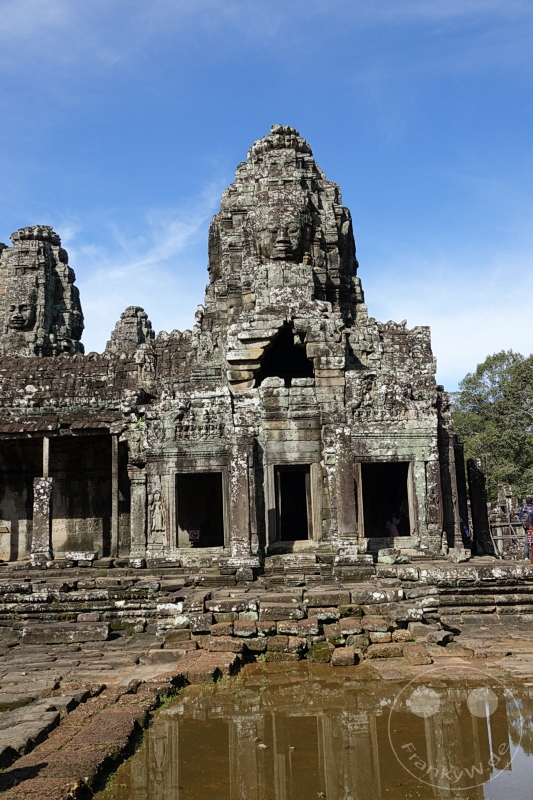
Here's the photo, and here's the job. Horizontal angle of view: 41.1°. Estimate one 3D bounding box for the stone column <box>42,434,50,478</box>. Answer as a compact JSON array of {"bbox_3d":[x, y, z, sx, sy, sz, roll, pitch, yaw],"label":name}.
[{"bbox_3d":[-6.494,1.674,21.087,0.180,1.289,0.180,-2,-10,2],"label":"stone column"}]

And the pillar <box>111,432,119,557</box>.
[{"bbox_3d":[-4.392,2.773,20.703,0.205,3.538,0.200,-2,-10,2],"label":"pillar"}]

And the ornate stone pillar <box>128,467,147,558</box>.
[{"bbox_3d":[-3.630,3.225,20.359,0.486,2.605,0.450,-2,-10,2],"label":"ornate stone pillar"}]

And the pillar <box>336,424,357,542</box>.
[{"bbox_3d":[2.152,2.255,19.149,0.477,2.993,0.450,-2,-10,2],"label":"pillar"}]

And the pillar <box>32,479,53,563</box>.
[{"bbox_3d":[-6.492,3.474,20.715,0.541,2.387,0.480,-2,-10,2],"label":"pillar"}]

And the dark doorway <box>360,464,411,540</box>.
[{"bbox_3d":[3.379,2.836,20.133,1.340,2.102,0.500,-2,-10,2],"label":"dark doorway"}]

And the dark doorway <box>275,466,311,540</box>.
[{"bbox_3d":[0.790,2.927,20.236,1.058,2.129,0.500,-2,-10,2],"label":"dark doorway"}]

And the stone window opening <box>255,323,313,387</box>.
[{"bbox_3d":[0.479,-1.188,19.643,1.563,1.797,0.600,-2,-11,1],"label":"stone window opening"}]

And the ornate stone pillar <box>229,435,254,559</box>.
[{"bbox_3d":[-0.678,2.647,19.209,0.468,3.125,0.450,-2,-10,2],"label":"ornate stone pillar"}]

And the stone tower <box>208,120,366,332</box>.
[{"bbox_3d":[0.606,-6.017,24.636,5.256,7.671,5.000,-2,-10,2],"label":"stone tower"}]

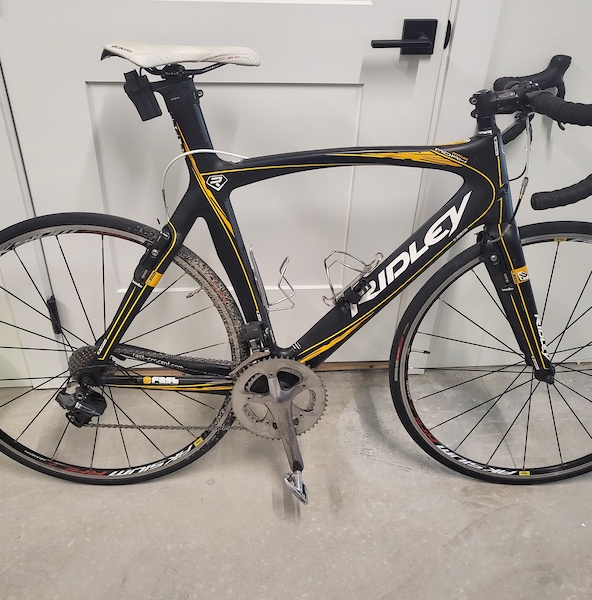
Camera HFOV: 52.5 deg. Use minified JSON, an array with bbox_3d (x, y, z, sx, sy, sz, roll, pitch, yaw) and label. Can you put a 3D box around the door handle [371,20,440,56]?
[{"bbox_3d":[0.224,-0.543,1.250,0.150,0.068,0.063,-1,34,-5],"label":"door handle"}]

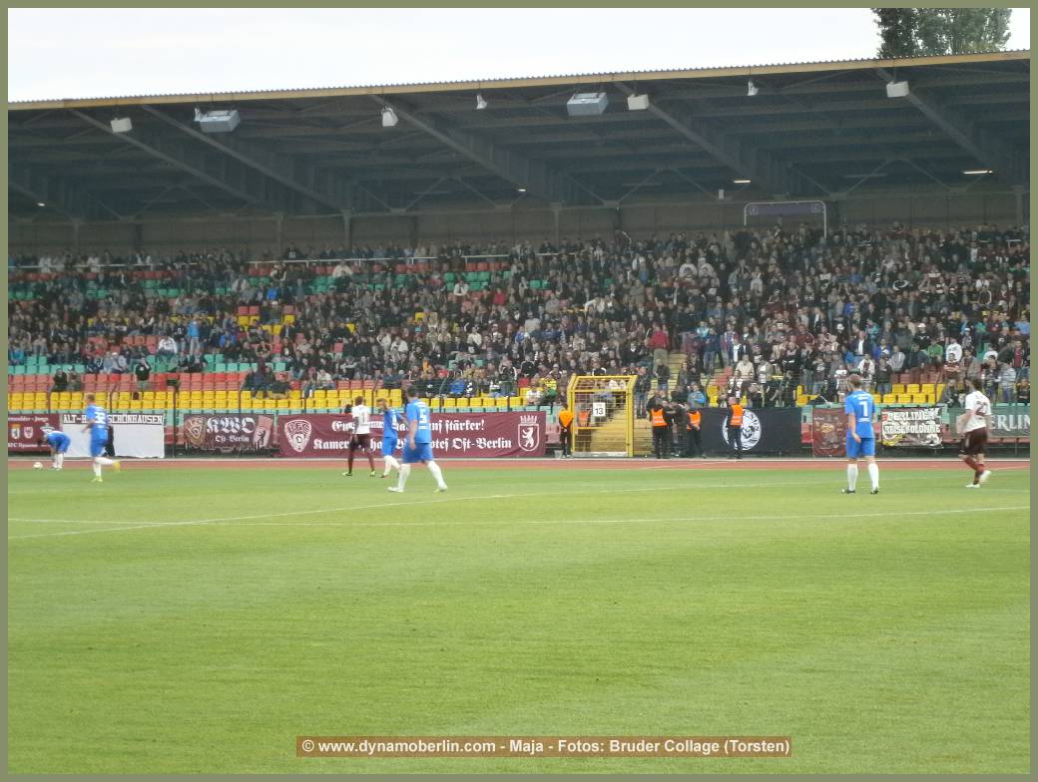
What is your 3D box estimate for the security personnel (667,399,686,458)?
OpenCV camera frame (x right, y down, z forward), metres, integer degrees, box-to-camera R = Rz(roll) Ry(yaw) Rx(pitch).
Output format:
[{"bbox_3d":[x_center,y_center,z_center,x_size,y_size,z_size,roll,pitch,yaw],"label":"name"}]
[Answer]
[{"bbox_3d":[4.631,1.125,98.114,0.480,1.692,0.360,0,0,23],"label":"security personnel"}]

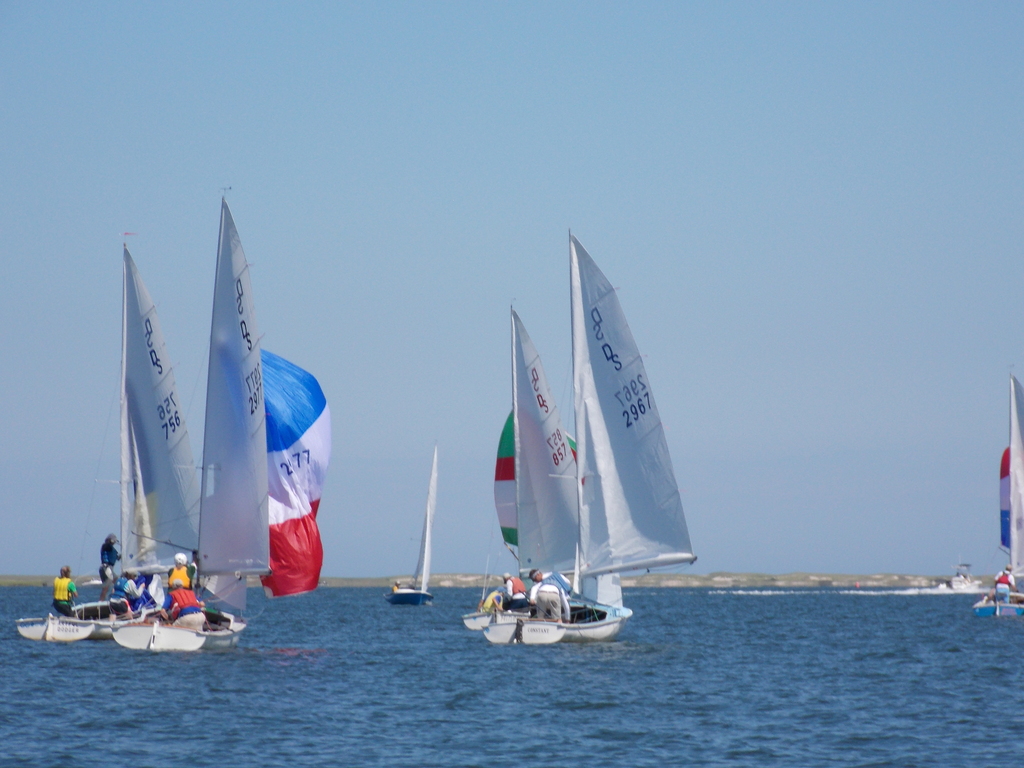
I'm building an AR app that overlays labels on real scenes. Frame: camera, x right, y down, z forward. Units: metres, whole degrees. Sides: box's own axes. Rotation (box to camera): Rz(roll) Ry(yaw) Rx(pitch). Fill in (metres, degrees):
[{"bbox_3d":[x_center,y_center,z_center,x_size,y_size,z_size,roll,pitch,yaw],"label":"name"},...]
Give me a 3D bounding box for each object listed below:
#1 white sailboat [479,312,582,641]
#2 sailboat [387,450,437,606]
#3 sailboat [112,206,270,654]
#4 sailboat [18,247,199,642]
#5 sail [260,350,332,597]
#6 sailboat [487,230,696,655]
[{"bbox_3d":[0.596,1.950,163.454,3.050,7.615,5.600,-1,-2,10],"label":"white sailboat"},{"bbox_3d":[-4.262,6.632,327.106,1.950,7.581,5.250,7,-3,-15],"label":"sailboat"},{"bbox_3d":[-4.709,0.630,113.529,2.650,7.437,5.350,3,-1,9],"label":"sailboat"},{"bbox_3d":[-6.927,1.066,130.975,3.350,7.537,5.350,0,-2,20],"label":"sailboat"},{"bbox_3d":[-3.918,1.418,116.655,1.800,4.250,1.300,-1,-2,35],"label":"sail"},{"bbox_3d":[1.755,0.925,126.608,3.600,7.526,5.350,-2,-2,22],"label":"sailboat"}]

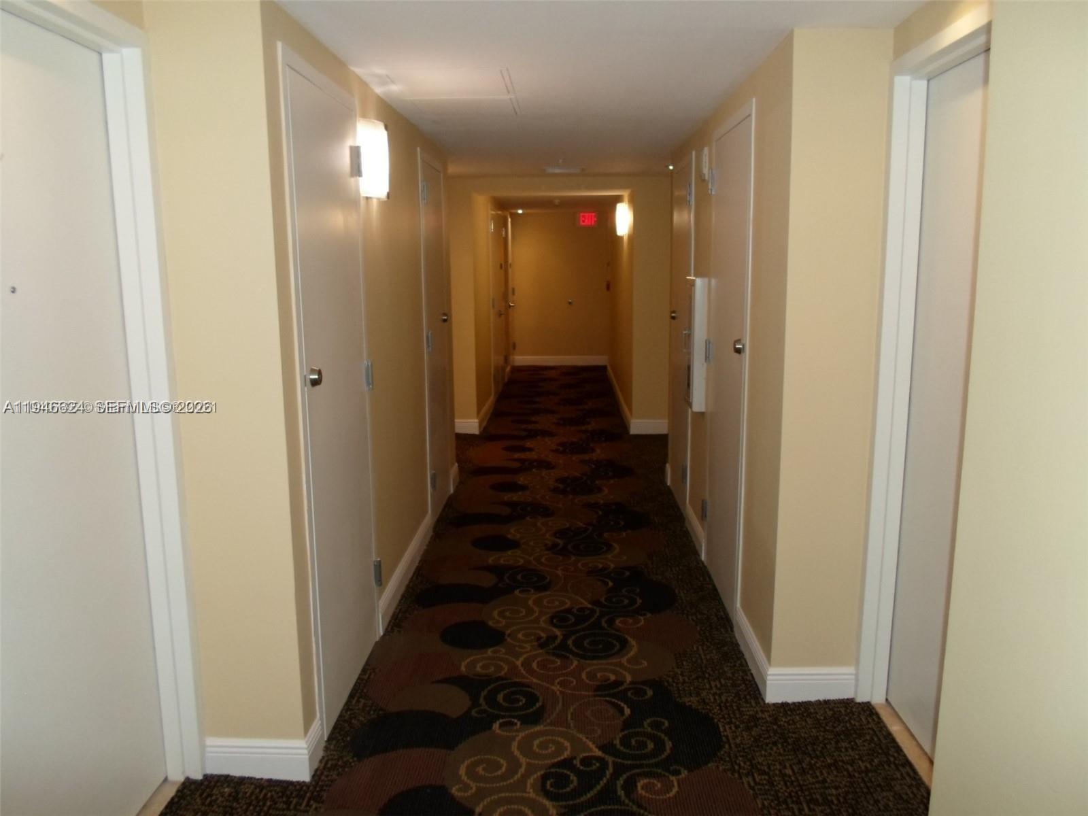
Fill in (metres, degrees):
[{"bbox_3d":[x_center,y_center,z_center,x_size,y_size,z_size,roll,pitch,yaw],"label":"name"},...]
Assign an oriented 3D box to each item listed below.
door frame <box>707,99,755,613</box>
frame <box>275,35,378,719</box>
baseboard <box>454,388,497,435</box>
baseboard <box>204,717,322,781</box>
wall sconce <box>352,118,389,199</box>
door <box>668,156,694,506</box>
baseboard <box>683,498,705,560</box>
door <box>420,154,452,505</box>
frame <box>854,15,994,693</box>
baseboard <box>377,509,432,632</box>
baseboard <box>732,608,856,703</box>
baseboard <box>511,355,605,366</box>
[{"bbox_3d":[0.845,-0.196,3.513,0.110,2.127,0.792,0,9,2],"label":"door frame"},{"bbox_3d":[-0.744,-0.033,2.715,0.110,2.127,0.776,0,9,2],"label":"frame"},{"bbox_3d":[-0.678,0.038,7.790,0.266,0.134,1.510,0,9,2],"label":"baseboard"},{"bbox_3d":[-0.855,1.034,2.429,0.321,0.134,0.201,0,9,2],"label":"baseboard"},{"bbox_3d":[-0.652,-0.956,3.074,0.090,0.299,0.185,0,9,2],"label":"wall sconce"},{"bbox_3d":[0.863,-0.426,4.878,0.055,2.067,0.783,0,9,2],"label":"door"},{"bbox_3d":[0.828,0.666,4.329,0.018,0.134,0.567,0,9,2],"label":"baseboard"},{"bbox_3d":[-0.684,-0.408,4.735,0.110,2.127,0.761,0,9,2],"label":"door"},{"bbox_3d":[1.130,0.067,2.124,0.152,2.113,0.935,0,9,2],"label":"frame"},{"bbox_3d":[-0.658,0.764,3.874,0.018,0.134,1.287,0,9,2],"label":"baseboard"},{"bbox_3d":[0.936,0.914,2.990,0.312,0.134,0.566,0,9,2],"label":"baseboard"},{"bbox_3d":[0.238,-0.687,11.647,1.398,0.134,0.018,0,9,2],"label":"baseboard"}]

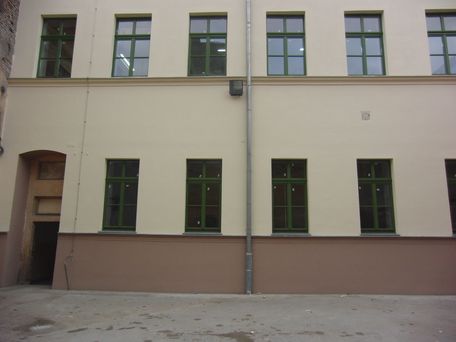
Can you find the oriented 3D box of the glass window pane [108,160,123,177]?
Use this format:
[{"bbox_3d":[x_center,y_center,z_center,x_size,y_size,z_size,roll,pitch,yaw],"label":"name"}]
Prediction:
[{"bbox_3d":[-3.159,-0.062,8.902,0.398,0.477,0.030,0,-10,2],"label":"glass window pane"}]

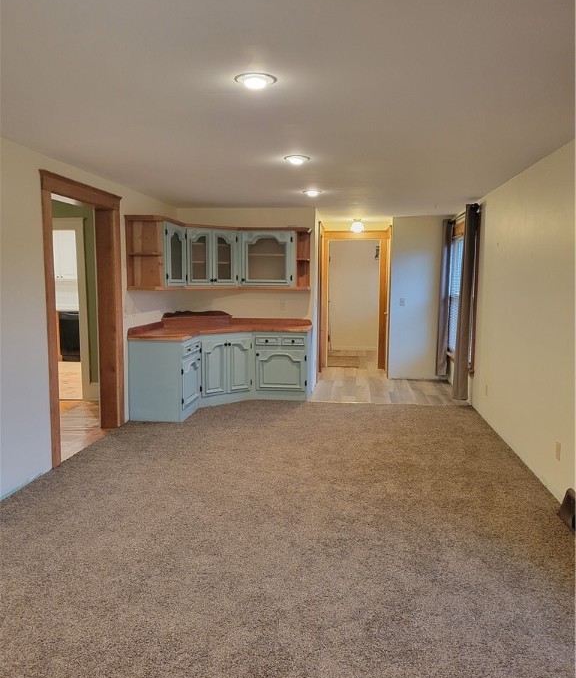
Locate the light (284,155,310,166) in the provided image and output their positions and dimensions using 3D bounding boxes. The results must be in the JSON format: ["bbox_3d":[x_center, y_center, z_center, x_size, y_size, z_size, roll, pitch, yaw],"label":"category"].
[{"bbox_3d":[0.068,-1.352,4.387,0.200,0.045,0.200,1,6,7],"label":"light"}]

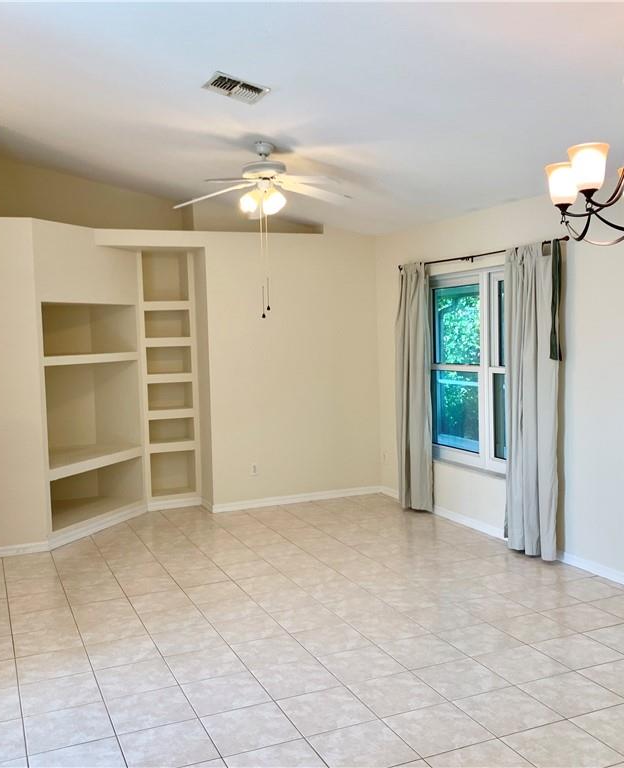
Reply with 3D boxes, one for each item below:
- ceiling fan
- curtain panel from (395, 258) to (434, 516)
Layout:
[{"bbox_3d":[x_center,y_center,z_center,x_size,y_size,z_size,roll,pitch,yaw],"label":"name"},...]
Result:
[{"bbox_3d":[-0.315,-1.371,5.163,1.291,0.513,1.291,-3,4,-23],"label":"ceiling fan"},{"bbox_3d":[0.890,0.026,6.731,0.113,2.171,0.480,-3,4,-23],"label":"curtain panel"}]

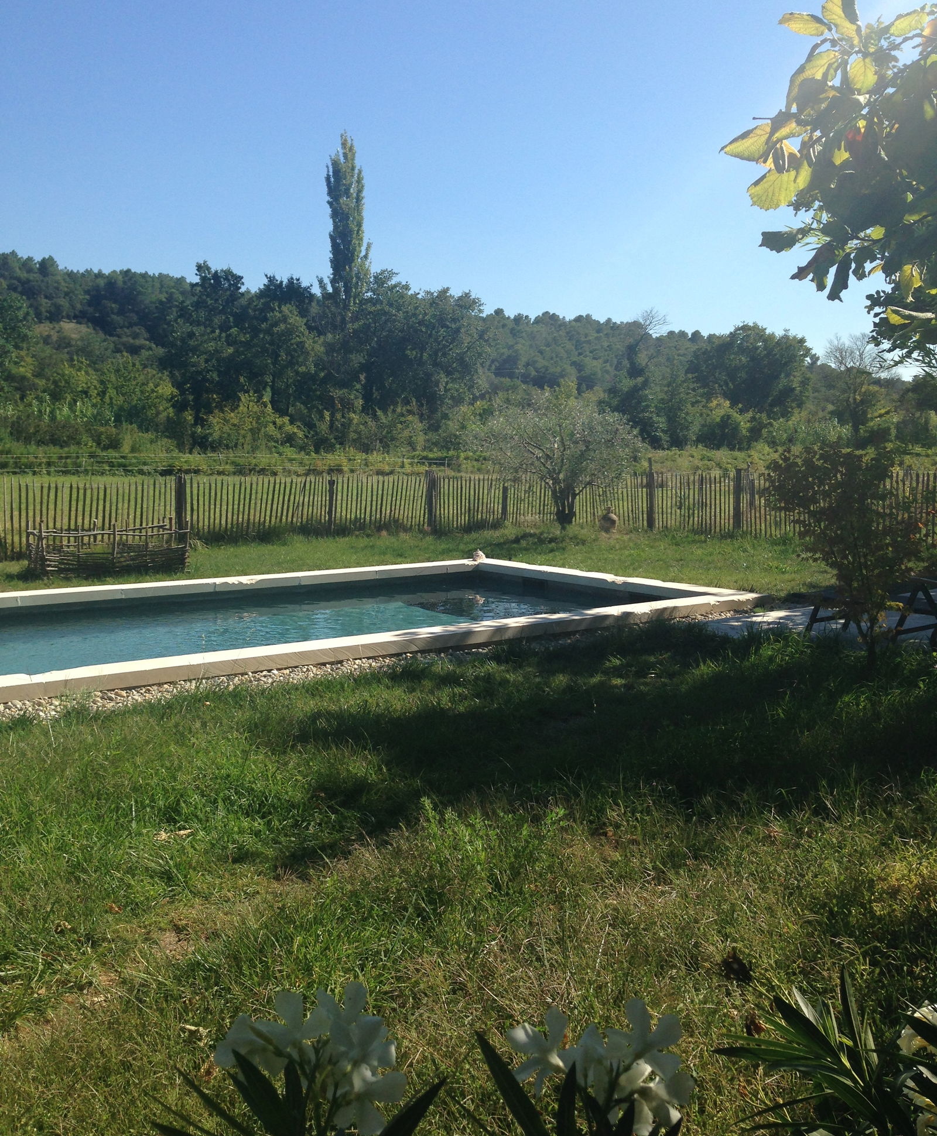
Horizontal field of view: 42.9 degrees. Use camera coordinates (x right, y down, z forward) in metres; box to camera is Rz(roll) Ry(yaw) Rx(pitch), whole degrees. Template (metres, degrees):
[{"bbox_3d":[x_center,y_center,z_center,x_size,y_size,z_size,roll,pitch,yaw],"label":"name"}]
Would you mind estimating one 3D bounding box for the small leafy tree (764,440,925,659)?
[{"bbox_3d":[2.670,-0.086,8.420,1.100,1.570,1.050,0,6,0],"label":"small leafy tree"}]

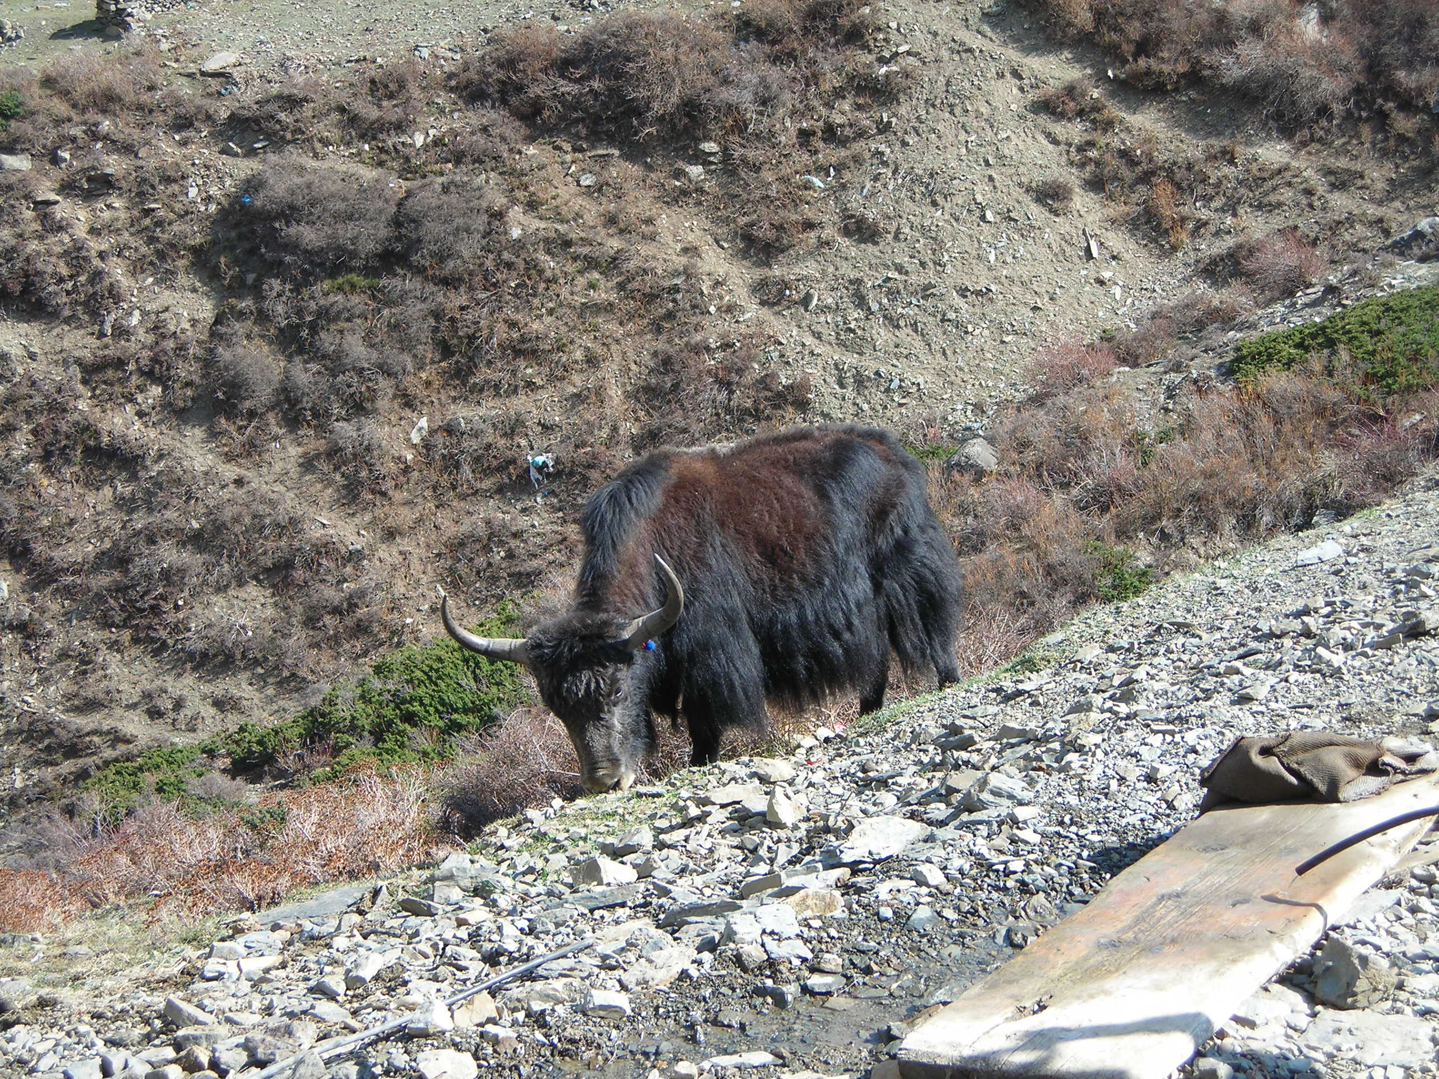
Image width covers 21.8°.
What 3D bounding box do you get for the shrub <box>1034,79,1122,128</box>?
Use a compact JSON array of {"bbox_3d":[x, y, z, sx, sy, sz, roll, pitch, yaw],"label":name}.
[{"bbox_3d":[3.300,-4.020,34.500,0.780,0.420,0.600,0,11,0],"label":"shrub"}]

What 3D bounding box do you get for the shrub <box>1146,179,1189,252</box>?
[{"bbox_3d":[3.890,-2.830,32.500,0.380,0.600,0.380,0,11,0],"label":"shrub"}]

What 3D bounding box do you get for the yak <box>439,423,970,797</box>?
[{"bbox_3d":[-0.067,0.260,14.400,1.950,1.360,0.920,-8,14,-36],"label":"yak"}]

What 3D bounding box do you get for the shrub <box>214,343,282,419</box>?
[{"bbox_3d":[-3.600,-1.220,28.500,0.540,0.520,0.520,0,11,0],"label":"shrub"}]

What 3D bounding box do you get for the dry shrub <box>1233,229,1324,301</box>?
[{"bbox_3d":[4.650,-2.280,31.000,0.750,0.570,0.700,0,11,0],"label":"dry shrub"}]

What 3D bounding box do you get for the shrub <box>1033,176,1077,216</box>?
[{"bbox_3d":[2.920,-2.990,32.500,0.370,0.320,0.360,0,11,0],"label":"shrub"}]

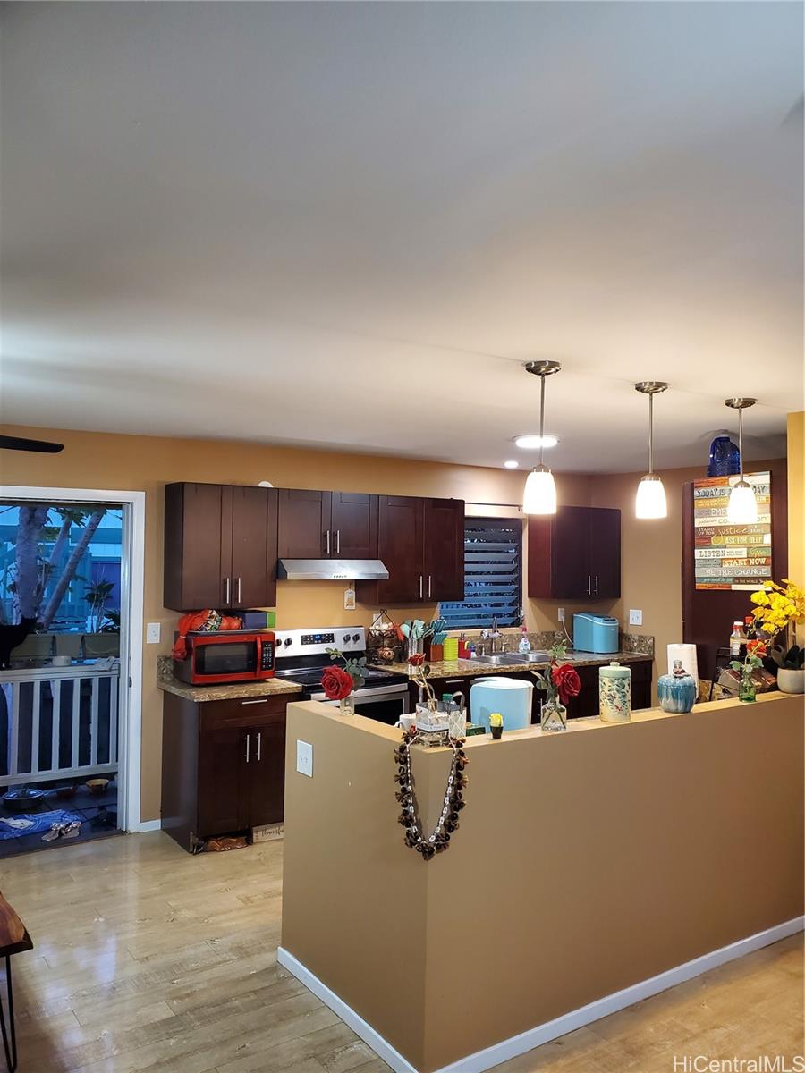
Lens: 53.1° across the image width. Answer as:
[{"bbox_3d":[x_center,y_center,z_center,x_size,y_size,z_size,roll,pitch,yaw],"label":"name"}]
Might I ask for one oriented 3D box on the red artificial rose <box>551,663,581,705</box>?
[{"bbox_3d":[0.603,0.540,2.960,0.100,0.150,0.095,2,-2,-33],"label":"red artificial rose"}]

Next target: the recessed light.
[{"bbox_3d":[0.814,-0.584,4.940,0.285,0.060,0.285,0,-2,0],"label":"recessed light"}]

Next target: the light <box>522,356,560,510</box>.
[{"bbox_3d":[0.526,-0.360,3.027,0.134,0.570,0.134,0,-2,0],"label":"light"}]

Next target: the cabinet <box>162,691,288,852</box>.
[{"bbox_3d":[-1.077,1.379,4.990,0.629,0.877,0.605,2,-2,-33],"label":"cabinet"}]

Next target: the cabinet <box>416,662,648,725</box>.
[{"bbox_3d":[0.879,1.441,6.262,2.470,0.876,0.590,2,-2,-34],"label":"cabinet"}]

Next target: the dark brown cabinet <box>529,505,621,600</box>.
[{"bbox_3d":[1.471,0.144,6.888,0.780,0.761,0.315,2,-2,-33],"label":"dark brown cabinet"}]

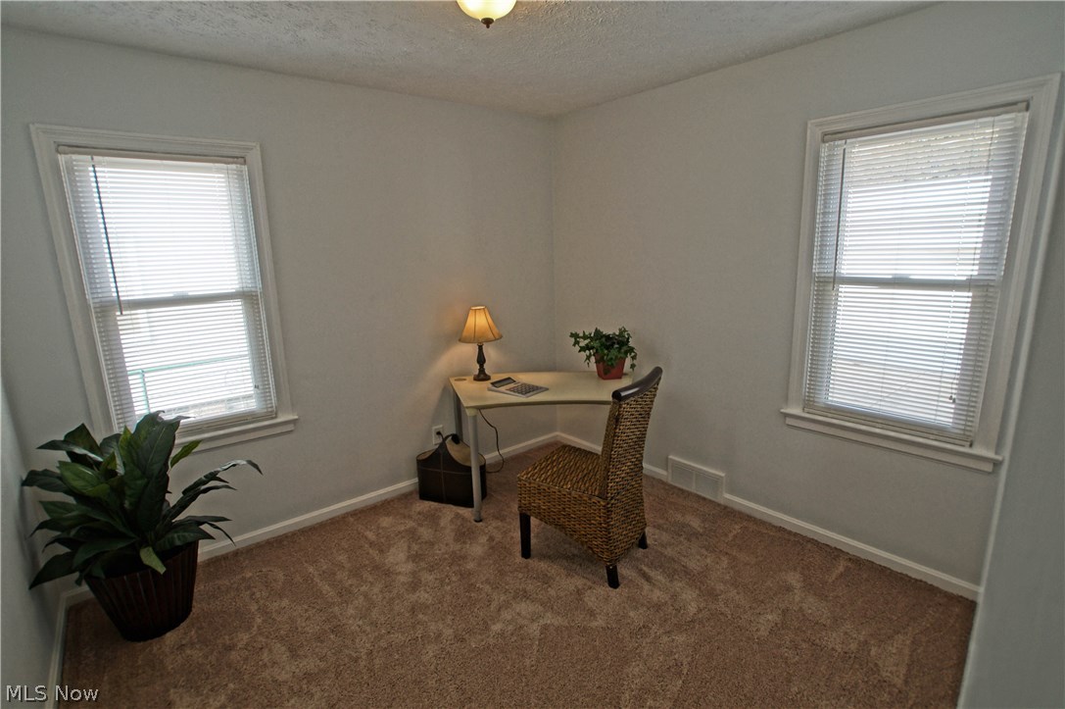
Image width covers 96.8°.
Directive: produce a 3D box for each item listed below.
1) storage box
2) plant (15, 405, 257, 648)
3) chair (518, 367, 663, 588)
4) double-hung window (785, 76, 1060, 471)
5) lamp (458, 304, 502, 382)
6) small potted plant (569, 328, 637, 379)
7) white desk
[{"bbox_3d":[-0.497,0.722,3.073,0.430,0.420,0.240,2,12,18],"label":"storage box"},{"bbox_3d":[-1.564,0.697,2.016,0.780,0.920,0.720,-10,14,-39],"label":"plant"},{"bbox_3d":[0.300,0.563,2.387,0.610,0.955,0.500,6,13,33],"label":"chair"},{"bbox_3d":[1.612,-0.313,2.111,0.120,1.500,0.860,-10,14,-39],"label":"double-hung window"},{"bbox_3d":[-0.348,-0.072,3.135,0.290,0.490,0.290,0,11,8],"label":"lamp"},{"bbox_3d":[0.481,-0.012,3.141,0.430,0.335,0.360,0,11,8],"label":"small potted plant"},{"bbox_3d":[0.064,0.561,3.023,1.280,0.730,0.800,-1,11,2],"label":"white desk"}]

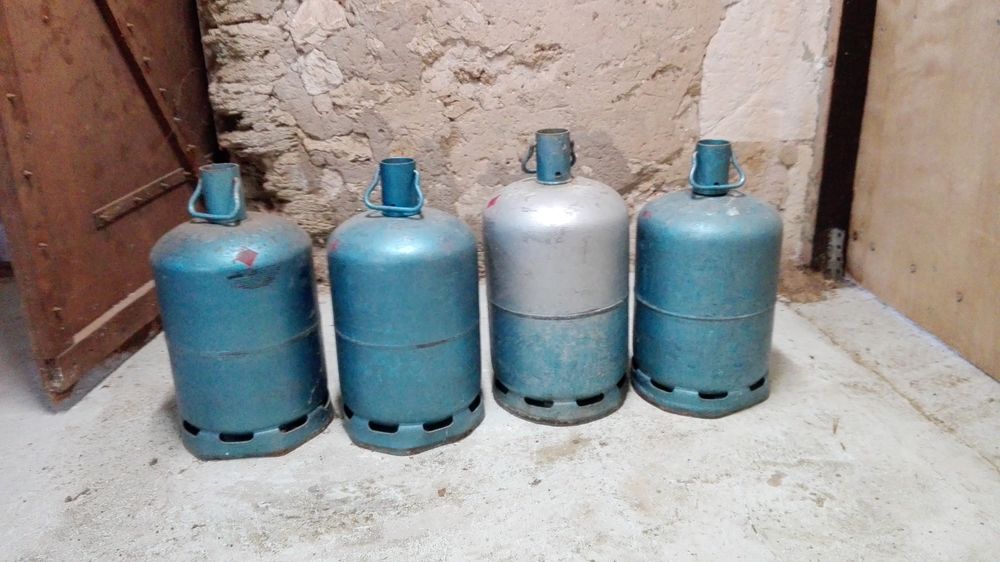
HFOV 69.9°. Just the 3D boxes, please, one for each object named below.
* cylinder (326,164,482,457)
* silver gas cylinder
[{"bbox_3d":[-0.201,0.031,1.525,0.316,0.571,0.316,-2,19,0],"label":"cylinder"},{"bbox_3d":[0.134,-0.026,1.600,0.316,0.606,0.316,-3,19,0],"label":"silver gas cylinder"}]

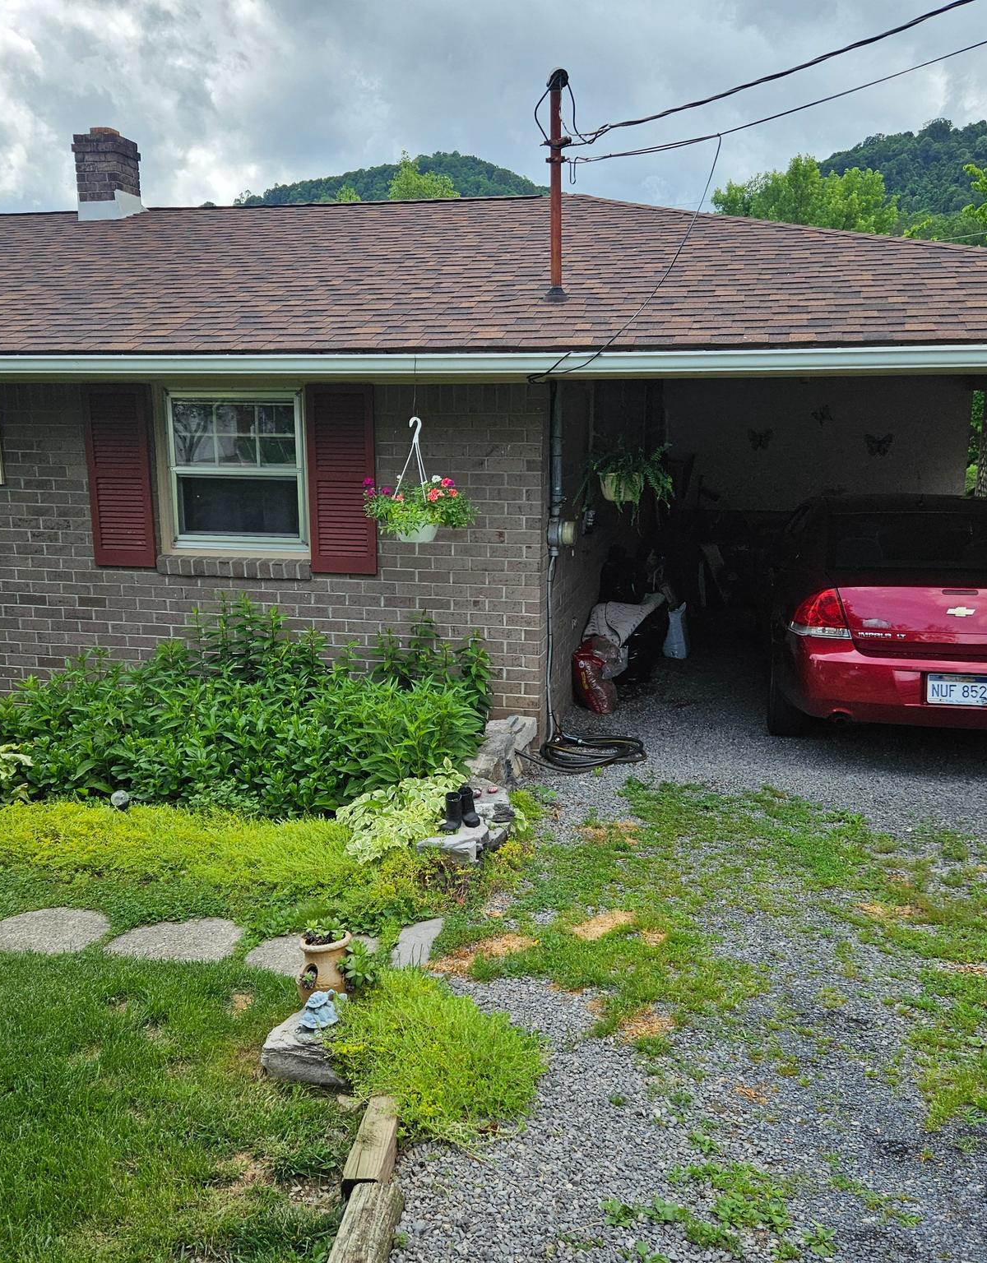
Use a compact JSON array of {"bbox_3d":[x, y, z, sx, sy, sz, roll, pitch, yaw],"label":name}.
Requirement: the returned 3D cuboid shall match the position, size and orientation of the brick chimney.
[{"bbox_3d":[-3.484,-4.121,10.138,0.440,0.806,0.440,3,12,12],"label":"brick chimney"}]

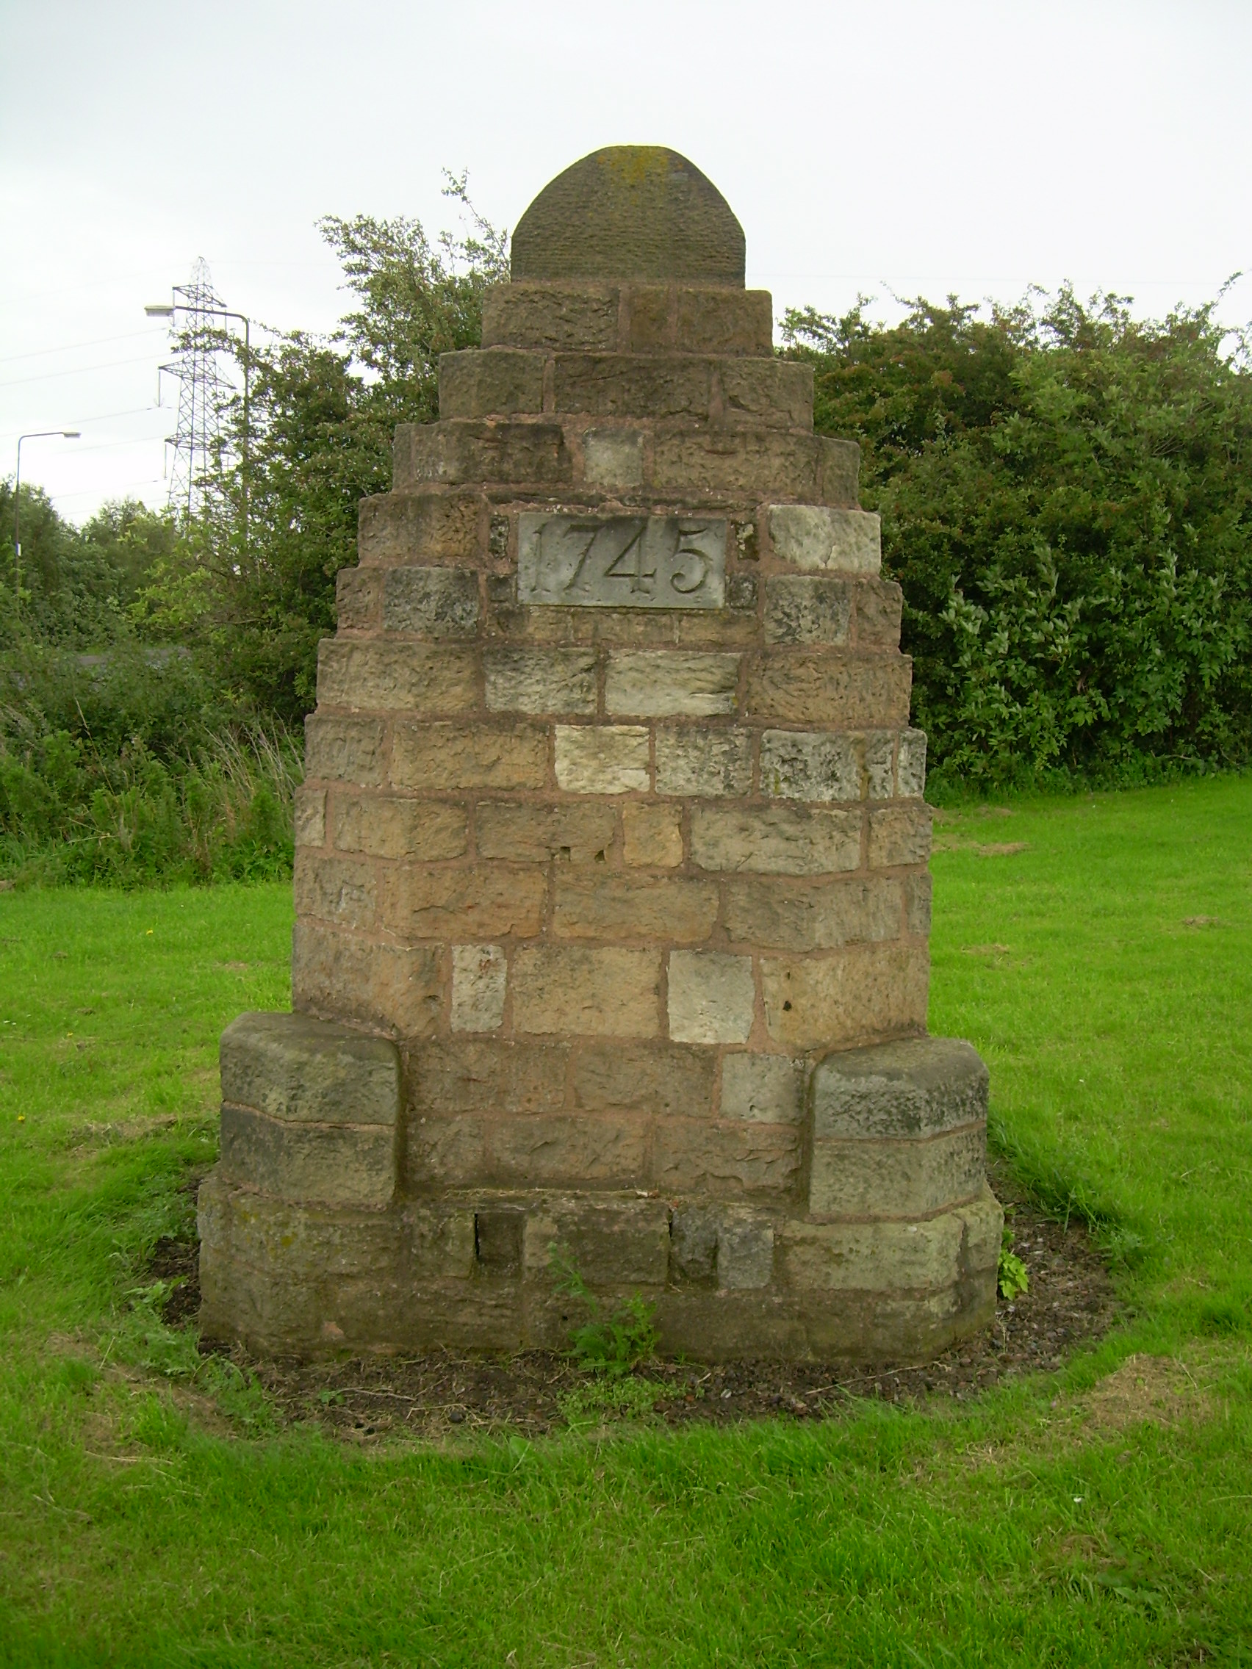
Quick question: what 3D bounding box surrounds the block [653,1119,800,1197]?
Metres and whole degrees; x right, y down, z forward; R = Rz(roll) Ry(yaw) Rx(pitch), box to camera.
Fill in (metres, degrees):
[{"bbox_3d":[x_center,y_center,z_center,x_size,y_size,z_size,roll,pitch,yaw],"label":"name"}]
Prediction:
[{"bbox_3d":[0.249,0.792,4.632,0.359,0.184,0.200,2,5,0],"label":"block"}]

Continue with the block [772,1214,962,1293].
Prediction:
[{"bbox_3d":[0.584,0.977,4.392,0.449,0.164,0.250,2,4,1],"label":"block"}]

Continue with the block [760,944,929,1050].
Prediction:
[{"bbox_3d":[0.565,0.401,4.659,0.459,0.220,0.320,2,5,0],"label":"block"}]

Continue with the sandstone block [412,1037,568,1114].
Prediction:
[{"bbox_3d":[-0.333,0.587,4.613,0.382,0.185,0.200,2,4,0],"label":"sandstone block"}]

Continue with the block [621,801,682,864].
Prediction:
[{"bbox_3d":[0.061,-0.008,4.234,0.136,0.149,0.140,2,6,0],"label":"block"}]

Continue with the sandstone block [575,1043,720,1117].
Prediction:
[{"bbox_3d":[0.044,0.596,4.611,0.359,0.185,0.200,2,4,0],"label":"sandstone block"}]

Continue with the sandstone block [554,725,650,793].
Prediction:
[{"bbox_3d":[-0.055,-0.179,4.237,0.219,0.151,0.150,2,6,0],"label":"sandstone block"}]

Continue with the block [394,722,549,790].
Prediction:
[{"bbox_3d":[-0.380,-0.199,4.570,0.377,0.158,0.200,2,5,0],"label":"block"}]

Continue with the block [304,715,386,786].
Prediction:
[{"bbox_3d":[-0.623,-0.207,4.558,0.180,0.168,0.336,-3,6,-44],"label":"block"}]

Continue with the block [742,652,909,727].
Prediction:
[{"bbox_3d":[0.469,-0.339,4.280,0.395,0.165,0.220,2,6,0],"label":"block"}]

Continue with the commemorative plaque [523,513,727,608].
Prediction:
[{"bbox_3d":[-0.009,-0.676,4.544,0.509,0.224,0.090,2,5,0],"label":"commemorative plaque"}]

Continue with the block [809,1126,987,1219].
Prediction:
[{"bbox_3d":[0.674,0.815,4.617,0.464,0.178,0.440,2,4,0],"label":"block"}]

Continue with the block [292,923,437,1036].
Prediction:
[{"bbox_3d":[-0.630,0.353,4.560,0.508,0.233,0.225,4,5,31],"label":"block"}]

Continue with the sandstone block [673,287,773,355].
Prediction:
[{"bbox_3d":[0.246,-1.307,4.737,0.246,0.162,0.200,2,5,0],"label":"sandstone block"}]

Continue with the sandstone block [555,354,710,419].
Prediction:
[{"bbox_3d":[0.017,-1.069,4.446,0.368,0.145,0.200,2,4,1],"label":"sandstone block"}]

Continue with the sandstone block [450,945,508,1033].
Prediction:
[{"bbox_3d":[-0.360,0.371,4.598,0.135,0.216,0.200,2,5,0],"label":"sandstone block"}]

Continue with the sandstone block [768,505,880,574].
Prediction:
[{"bbox_3d":[0.486,-0.733,4.604,0.271,0.161,0.200,2,5,0],"label":"sandstone block"}]

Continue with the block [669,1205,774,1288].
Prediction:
[{"bbox_3d":[0.214,0.912,4.164,0.232,0.191,0.160,2,6,0],"label":"block"}]

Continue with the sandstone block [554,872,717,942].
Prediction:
[{"bbox_3d":[0.023,0.171,4.578,0.398,0.170,0.200,2,4,0],"label":"sandstone block"}]

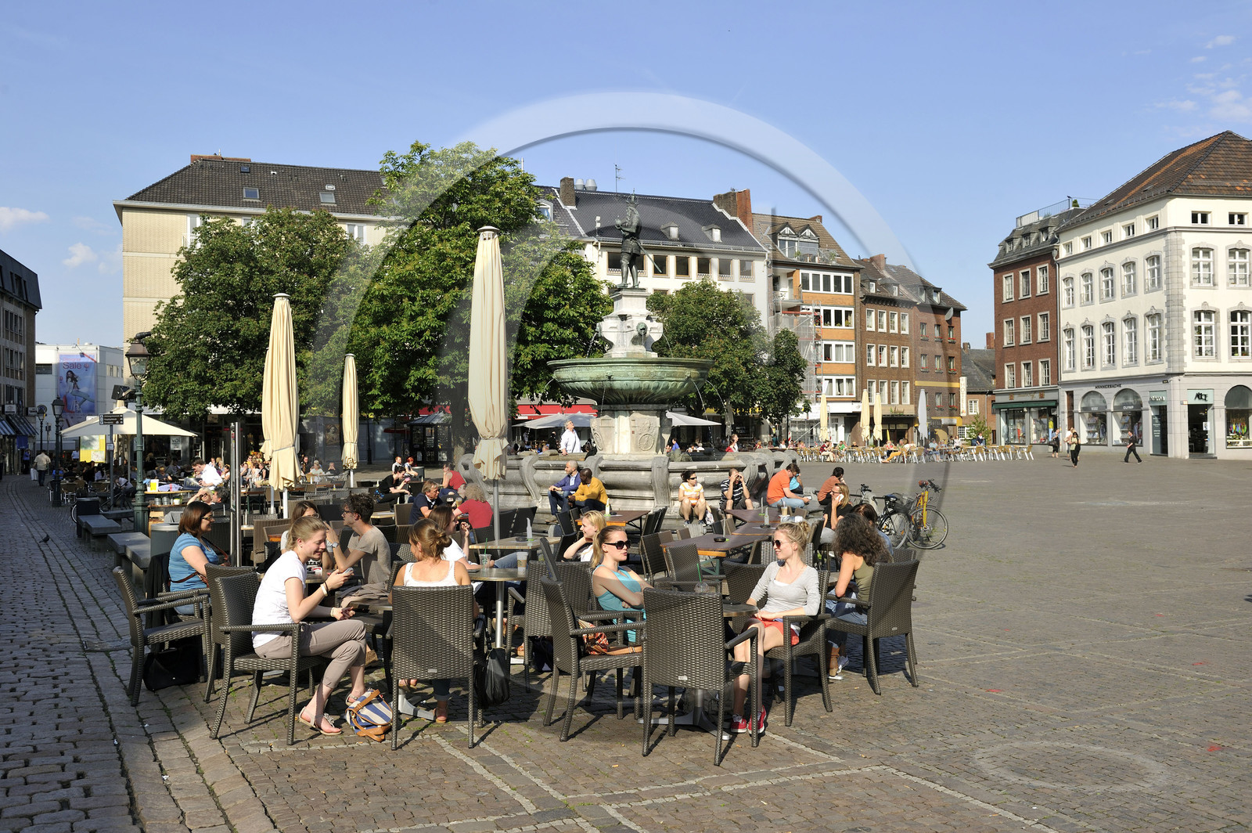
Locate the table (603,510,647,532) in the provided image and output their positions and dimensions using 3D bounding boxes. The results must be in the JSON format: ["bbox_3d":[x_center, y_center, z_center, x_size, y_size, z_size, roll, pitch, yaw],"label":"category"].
[{"bbox_3d":[-0.151,1.610,13.750,0.700,0.760,1.650,-1,-1,10],"label":"table"}]

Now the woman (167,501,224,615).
[{"bbox_3d":[-3.059,1.279,8.250,0.750,1.280,0.480,-1,-1,-7],"label":"woman"}]

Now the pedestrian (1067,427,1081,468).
[{"bbox_3d":[19.988,1.480,49.500,0.500,1.670,0.400,-1,-1,27],"label":"pedestrian"}]

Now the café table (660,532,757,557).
[{"bbox_3d":[0.838,1.530,10.276,0.660,0.750,1.220,-1,-1,24],"label":"café table"}]

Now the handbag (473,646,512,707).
[{"bbox_3d":[-0.766,1.521,6.512,0.240,0.360,0.170,-1,-1,-15],"label":"handbag"}]

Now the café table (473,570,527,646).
[{"bbox_3d":[-0.930,1.536,8.402,0.700,0.710,0.700,-1,-1,0],"label":"café table"}]

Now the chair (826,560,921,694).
[{"bbox_3d":[1.741,1.474,7.989,0.550,0.910,0.565,1,-2,-39],"label":"chair"}]

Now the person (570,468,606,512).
[{"bbox_3d":[-0.664,1.430,19.600,0.780,1.020,0.550,0,-1,-41],"label":"person"}]

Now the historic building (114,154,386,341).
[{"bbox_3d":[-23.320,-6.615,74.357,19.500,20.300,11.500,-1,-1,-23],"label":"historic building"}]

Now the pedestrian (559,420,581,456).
[{"bbox_3d":[-1.402,0.984,28.200,0.420,1.740,0.550,-1,-1,41],"label":"pedestrian"}]

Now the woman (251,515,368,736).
[{"bbox_3d":[-1.884,1.235,6.600,0.700,1.270,0.480,-1,-1,12],"label":"woman"}]

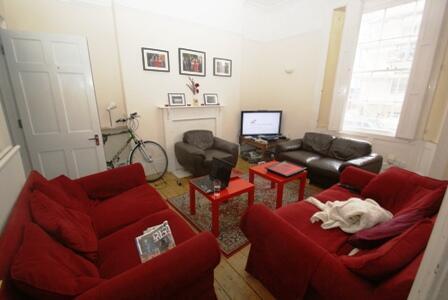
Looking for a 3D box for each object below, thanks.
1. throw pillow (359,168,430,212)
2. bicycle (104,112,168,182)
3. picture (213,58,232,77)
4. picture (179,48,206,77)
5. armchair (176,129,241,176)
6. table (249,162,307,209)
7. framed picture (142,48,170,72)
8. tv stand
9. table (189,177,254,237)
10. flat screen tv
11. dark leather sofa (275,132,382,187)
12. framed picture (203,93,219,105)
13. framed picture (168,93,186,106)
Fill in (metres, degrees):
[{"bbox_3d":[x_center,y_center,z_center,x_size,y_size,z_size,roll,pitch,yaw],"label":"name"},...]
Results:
[{"bbox_3d":[1.670,0.392,1.792,0.150,0.420,0.410,30,6,-19],"label":"throw pillow"},{"bbox_3d":[-1.800,-0.001,3.215,1.680,1.120,0.570,-2,15,-9],"label":"bicycle"},{"bbox_3d":[-0.019,-1.701,3.854,0.430,0.332,0.030,-8,17,-29],"label":"picture"},{"bbox_3d":[-0.585,-1.645,3.533,0.530,0.438,0.030,-8,17,-29],"label":"picture"},{"bbox_3d":[-0.305,0.092,3.504,0.960,0.810,0.860,-9,17,-31],"label":"armchair"},{"bbox_3d":[0.749,0.498,2.680,0.550,0.450,0.550,-10,18,-35],"label":"table"},{"bbox_3d":[-1.161,-1.544,3.216,0.437,0.338,0.030,-8,17,-29],"label":"framed picture"},{"bbox_3d":[0.938,-0.034,4.632,0.680,0.490,0.880,-10,18,-36],"label":"tv stand"},{"bbox_3d":[-0.031,0.604,2.252,0.550,0.450,0.550,-10,18,-35],"label":"table"},{"bbox_3d":[0.959,-0.644,4.689,1.040,0.630,0.110,-3,15,-14],"label":"flat screen tv"},{"bbox_3d":[1.786,0.166,3.402,0.900,0.760,1.530,-10,18,-36],"label":"dark leather sofa"},{"bbox_3d":[-0.274,-1.071,3.973,0.310,0.230,0.025,-10,9,-36],"label":"framed picture"},{"bbox_3d":[-0.879,-0.947,3.539,0.315,0.230,0.025,-10,9,-36],"label":"framed picture"}]

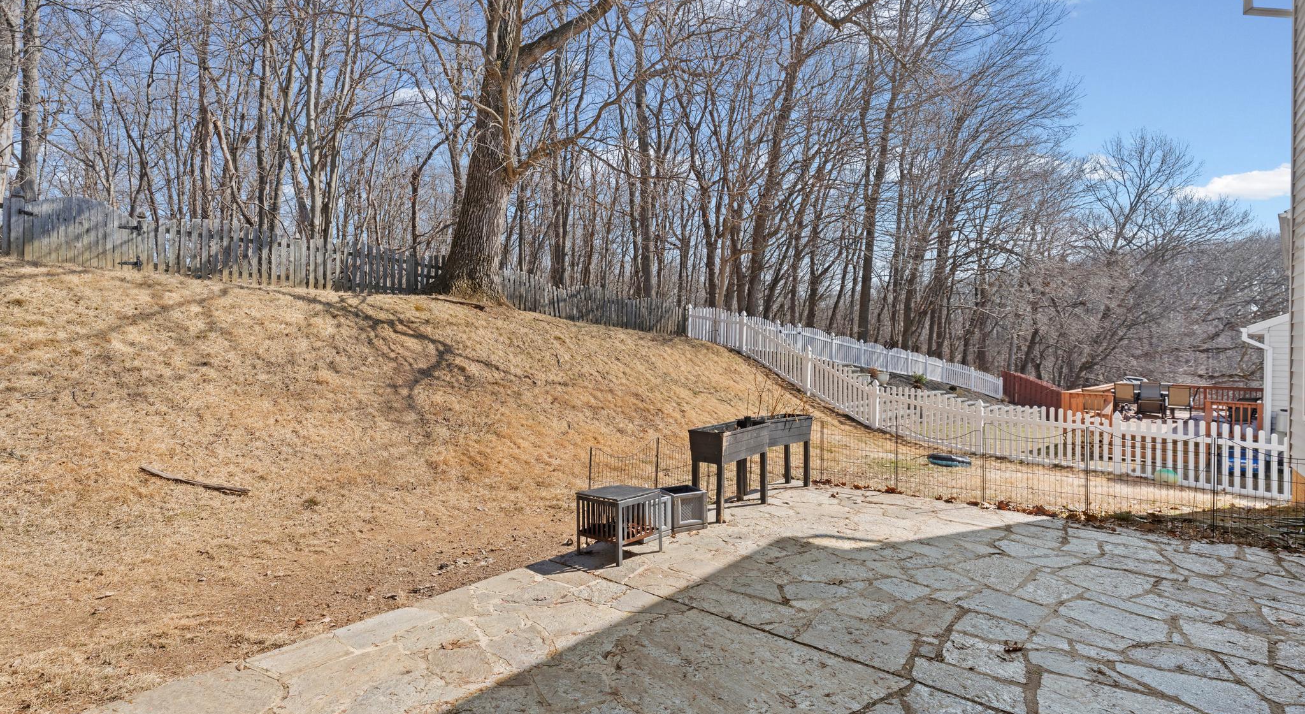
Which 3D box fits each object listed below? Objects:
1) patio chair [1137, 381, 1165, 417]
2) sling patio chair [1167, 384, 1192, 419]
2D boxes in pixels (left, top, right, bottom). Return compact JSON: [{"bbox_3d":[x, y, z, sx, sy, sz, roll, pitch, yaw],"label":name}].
[{"bbox_3d":[15.740,1.355,18.270,0.650,1.080,0.780,0,0,44],"label":"patio chair"},{"bbox_3d":[16.460,1.400,18.080,0.680,0.980,0.610,0,0,-44],"label":"sling patio chair"}]

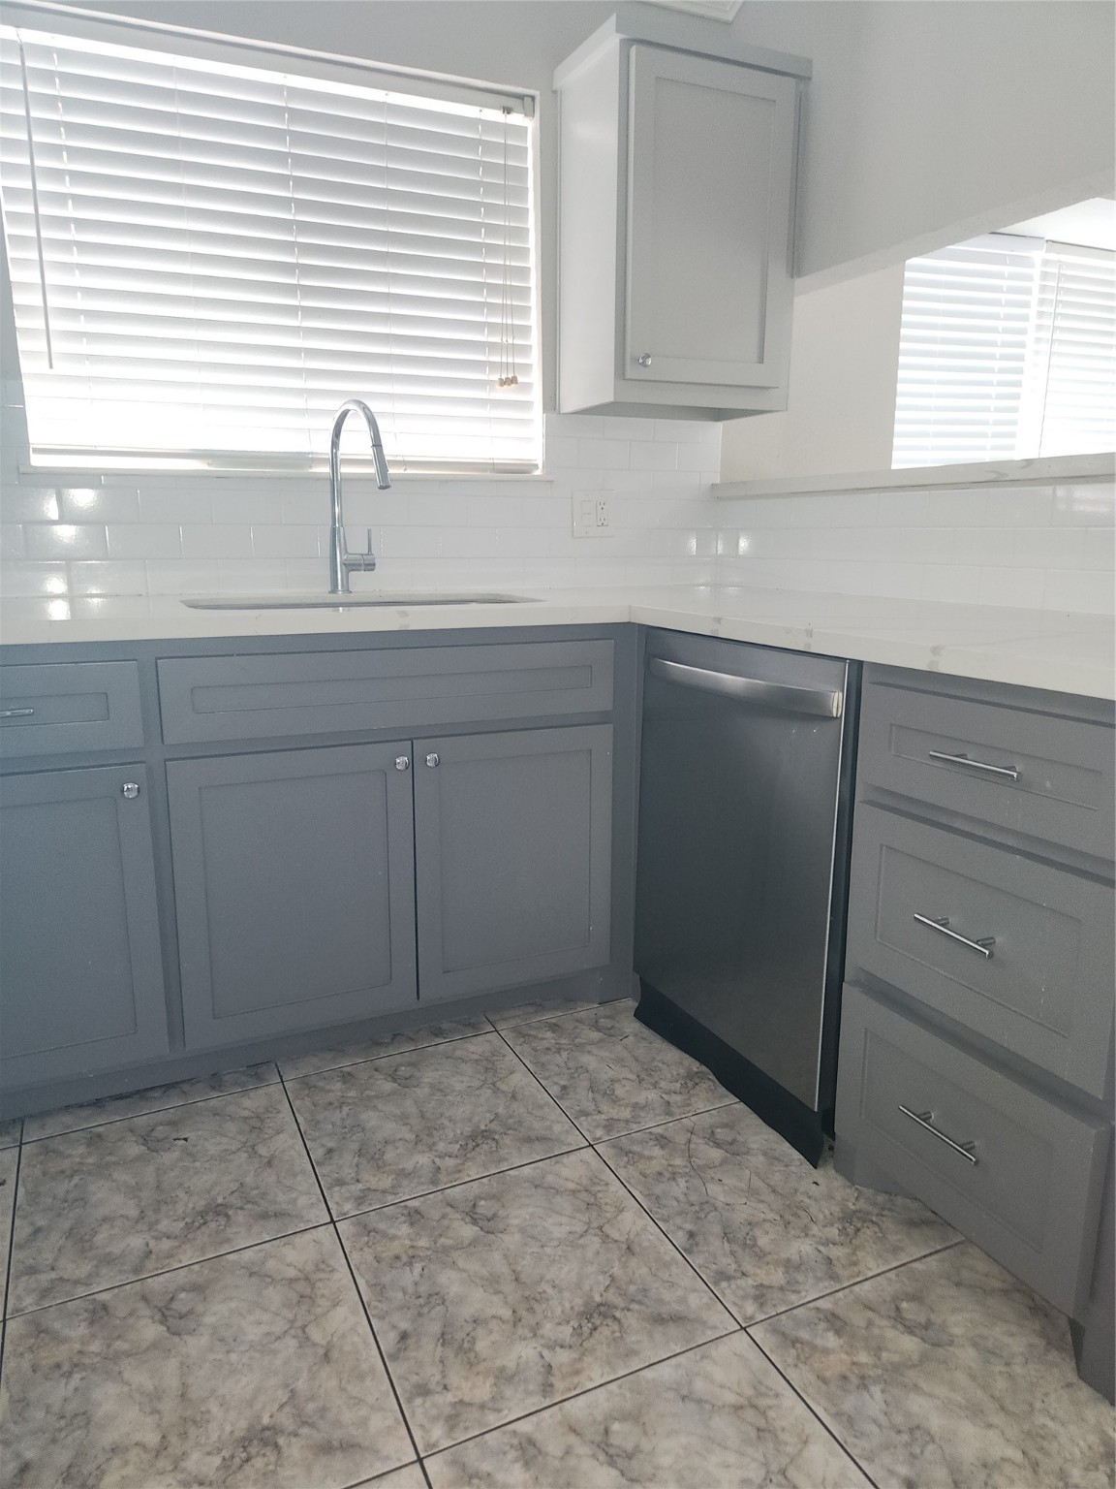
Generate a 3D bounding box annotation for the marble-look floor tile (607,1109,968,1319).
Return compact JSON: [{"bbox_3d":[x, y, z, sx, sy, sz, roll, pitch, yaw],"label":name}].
[{"bbox_3d":[0.364,0.734,1.637,0.452,0.015,0.452,-6,13,-24],"label":"marble-look floor tile"}]

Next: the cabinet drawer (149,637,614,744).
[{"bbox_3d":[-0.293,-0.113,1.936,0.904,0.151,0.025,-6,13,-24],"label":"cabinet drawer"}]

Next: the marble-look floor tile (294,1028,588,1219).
[{"bbox_3d":[-0.243,0.696,1.853,0.452,0.015,0.452,-6,13,-24],"label":"marble-look floor tile"}]

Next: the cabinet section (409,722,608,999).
[{"bbox_3d":[-0.193,0.198,2.311,0.448,0.554,0.500,-5,13,-25],"label":"cabinet section"}]

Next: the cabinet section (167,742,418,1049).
[{"bbox_3d":[-0.599,0.236,2.119,0.453,0.554,0.500,-5,13,-25],"label":"cabinet section"}]

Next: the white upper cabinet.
[{"bbox_3d":[0.298,-1.253,2.489,0.527,0.798,0.337,-6,13,-24],"label":"white upper cabinet"}]

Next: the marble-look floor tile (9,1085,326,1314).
[{"bbox_3d":[-0.656,0.739,1.664,0.452,0.015,0.452,-6,13,-24],"label":"marble-look floor tile"}]

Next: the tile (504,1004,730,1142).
[{"bbox_3d":[0.170,0.652,2.042,0.452,0.015,0.452,-6,13,-24],"label":"tile"}]

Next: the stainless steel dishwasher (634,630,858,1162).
[{"bbox_3d":[0.549,0.217,1.955,0.620,0.862,0.611,-6,13,-24],"label":"stainless steel dishwasher"}]

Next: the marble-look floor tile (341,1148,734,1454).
[{"bbox_3d":[-0.049,0.777,1.448,0.452,0.015,0.452,-6,13,-24],"label":"marble-look floor tile"}]

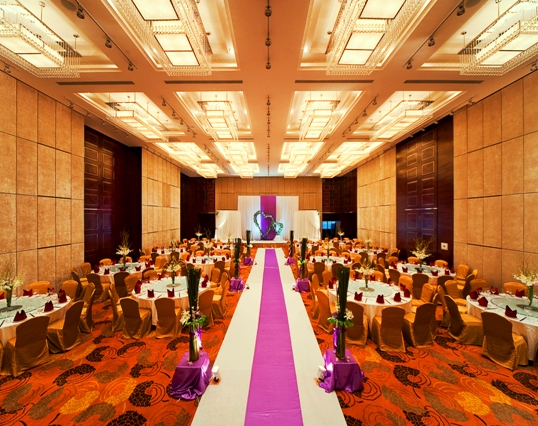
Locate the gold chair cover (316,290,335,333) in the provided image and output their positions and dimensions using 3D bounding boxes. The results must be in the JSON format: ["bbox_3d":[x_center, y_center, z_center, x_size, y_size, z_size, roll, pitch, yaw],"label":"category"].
[{"bbox_3d":[1.530,2.462,5.436,0.570,0.930,0.460,0,-1,-29],"label":"gold chair cover"}]

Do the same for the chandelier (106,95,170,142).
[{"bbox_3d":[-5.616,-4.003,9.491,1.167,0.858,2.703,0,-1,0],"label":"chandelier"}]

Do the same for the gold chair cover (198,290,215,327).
[{"bbox_3d":[-1.790,2.483,5.598,0.560,0.940,0.460,-1,-1,41],"label":"gold chair cover"}]

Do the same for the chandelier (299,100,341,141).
[{"bbox_3d":[1.880,-3.492,8.458,1.070,0.540,2.450,0,-1,0],"label":"chandelier"}]

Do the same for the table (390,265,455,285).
[{"bbox_3d":[5.732,2.522,8.028,2.030,0.760,2.030,0,-1,0],"label":"table"}]

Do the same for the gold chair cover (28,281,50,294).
[{"bbox_3d":[-6.620,2.470,6.036,0.460,0.930,0.570,0,-1,-29],"label":"gold chair cover"}]

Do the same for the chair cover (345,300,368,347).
[{"bbox_3d":[2.000,2.455,4.926,0.460,0.930,0.570,0,-1,23],"label":"chair cover"}]

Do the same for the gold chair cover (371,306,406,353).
[{"bbox_3d":[2.562,2.388,4.599,0.470,0.915,0.580,0,-1,5],"label":"gold chair cover"}]

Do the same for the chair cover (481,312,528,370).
[{"bbox_3d":[4.544,2.381,4.129,0.580,0.915,0.470,0,-1,-25],"label":"chair cover"}]

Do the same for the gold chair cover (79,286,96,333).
[{"bbox_3d":[-4.710,2.461,5.346,0.570,0.930,0.460,0,-1,-30],"label":"gold chair cover"}]

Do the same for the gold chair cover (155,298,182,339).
[{"bbox_3d":[-2.470,2.479,5.223,0.460,0.940,0.560,0,-1,-11],"label":"gold chair cover"}]

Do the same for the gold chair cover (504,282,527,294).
[{"bbox_3d":[6.860,2.468,5.896,0.460,0.930,0.570,-1,-1,41],"label":"gold chair cover"}]

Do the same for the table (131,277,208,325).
[{"bbox_3d":[-2.910,2.595,6.447,2.060,0.740,2.060,0,-1,0],"label":"table"}]

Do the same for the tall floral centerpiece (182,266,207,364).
[{"bbox_3d":[-1.210,1.642,3.454,0.420,1.510,0.400,0,-1,0],"label":"tall floral centerpiece"}]

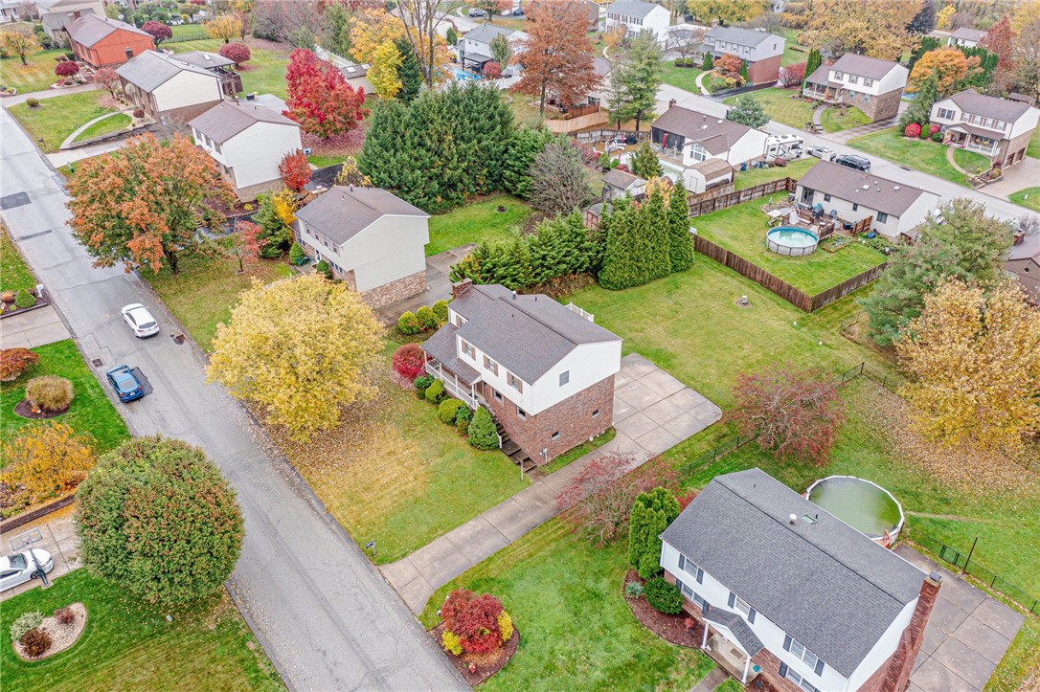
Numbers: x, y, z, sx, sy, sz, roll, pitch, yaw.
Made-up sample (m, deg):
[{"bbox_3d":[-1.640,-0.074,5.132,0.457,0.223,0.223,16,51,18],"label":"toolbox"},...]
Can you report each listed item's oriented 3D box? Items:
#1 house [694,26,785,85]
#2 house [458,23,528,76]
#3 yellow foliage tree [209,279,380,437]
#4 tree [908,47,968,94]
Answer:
[{"bbox_3d":[44.440,-58.980,163.410,10.970,8.980,13.150,-25,40,-33],"label":"house"},{"bbox_3d":[-4.040,-56.550,152.440,9.390,6.670,10.450,-25,40,-33],"label":"house"},{"bbox_3d":[-15.600,1.400,57.300,12.200,11.500,12.200,0,33,0],"label":"yellow foliage tree"},{"bbox_3d":[77.500,-50.900,150.800,10.000,9.300,10.000,-25,40,-33],"label":"tree"}]

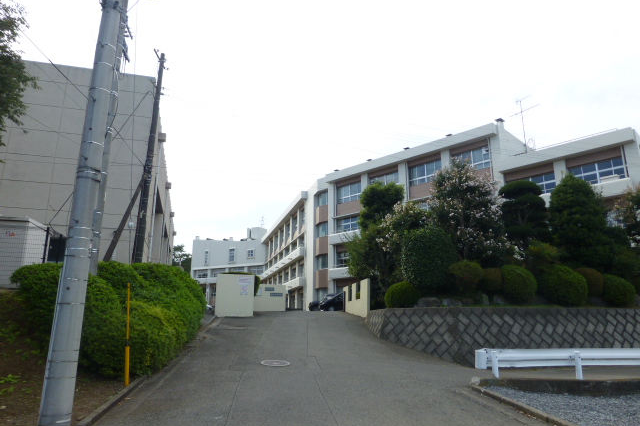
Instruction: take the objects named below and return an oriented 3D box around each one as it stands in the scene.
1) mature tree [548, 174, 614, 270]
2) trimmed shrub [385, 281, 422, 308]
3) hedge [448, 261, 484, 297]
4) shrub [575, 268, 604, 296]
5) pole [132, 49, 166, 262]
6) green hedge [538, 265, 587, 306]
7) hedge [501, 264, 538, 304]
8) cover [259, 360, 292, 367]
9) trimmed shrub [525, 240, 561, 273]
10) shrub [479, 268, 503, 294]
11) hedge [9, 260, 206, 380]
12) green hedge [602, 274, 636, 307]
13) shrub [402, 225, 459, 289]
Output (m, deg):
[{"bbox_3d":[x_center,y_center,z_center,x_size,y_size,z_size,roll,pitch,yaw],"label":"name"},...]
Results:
[{"bbox_3d":[11.462,0.715,19.388,2.500,5.140,2.500,4,-14,-14],"label":"mature tree"},{"bbox_3d":[2.840,2.772,15.000,1.200,0.880,1.150,0,-14,0],"label":"trimmed shrub"},{"bbox_3d":[5.217,2.368,15.800,1.220,1.250,1.200,0,-14,0],"label":"hedge"},{"bbox_3d":[10.187,2.623,16.866,1.100,1.100,1.100,4,-14,-14],"label":"shrub"},{"bbox_3d":[-5.733,-1.081,14.869,0.250,9.670,0.250,0,-14,0],"label":"pole"},{"bbox_3d":[8.012,2.402,14.600,1.550,1.250,1.500,0,-14,0],"label":"green hedge"},{"bbox_3d":[6.870,2.474,15.356,1.170,1.250,1.150,4,-14,-14],"label":"hedge"},{"bbox_3d":[-0.981,3.360,9.845,0.660,0.050,0.660,2,-7,1],"label":"cover"},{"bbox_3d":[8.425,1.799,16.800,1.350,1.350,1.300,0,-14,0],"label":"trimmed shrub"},{"bbox_3d":[6.259,2.467,16.100,1.150,1.000,1.150,0,-14,0],"label":"shrub"},{"bbox_3d":[-5.060,2.523,11.834,2.800,2.600,6.300,2,-14,-7],"label":"hedge"},{"bbox_3d":[10.935,2.830,16.199,1.100,1.150,1.100,4,-14,-14],"label":"green hedge"},{"bbox_3d":[4.047,1.682,16.400,2.000,2.400,1.900,0,-14,0],"label":"shrub"}]

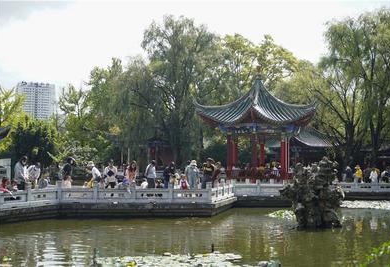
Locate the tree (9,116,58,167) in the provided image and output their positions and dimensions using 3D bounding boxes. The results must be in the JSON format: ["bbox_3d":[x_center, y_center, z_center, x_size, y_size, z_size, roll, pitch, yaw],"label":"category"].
[{"bbox_3d":[-13.588,1.376,43.020,3.900,5.800,3.800,0,-4,0],"label":"tree"}]

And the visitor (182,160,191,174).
[{"bbox_3d":[-0.326,2.025,22.210,0.500,1.670,0.350,-2,-5,20],"label":"visitor"}]

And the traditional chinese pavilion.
[{"bbox_3d":[3.710,-0.261,30.107,6.800,7.000,7.300,-1,-5,15],"label":"traditional chinese pavilion"}]

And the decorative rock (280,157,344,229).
[{"bbox_3d":[3.919,1.954,17.201,2.100,2.360,1.750,-1,-4,13],"label":"decorative rock"}]

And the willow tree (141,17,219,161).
[{"bbox_3d":[-1.253,-2.665,41.322,6.600,13.700,6.600,0,-4,0],"label":"willow tree"}]

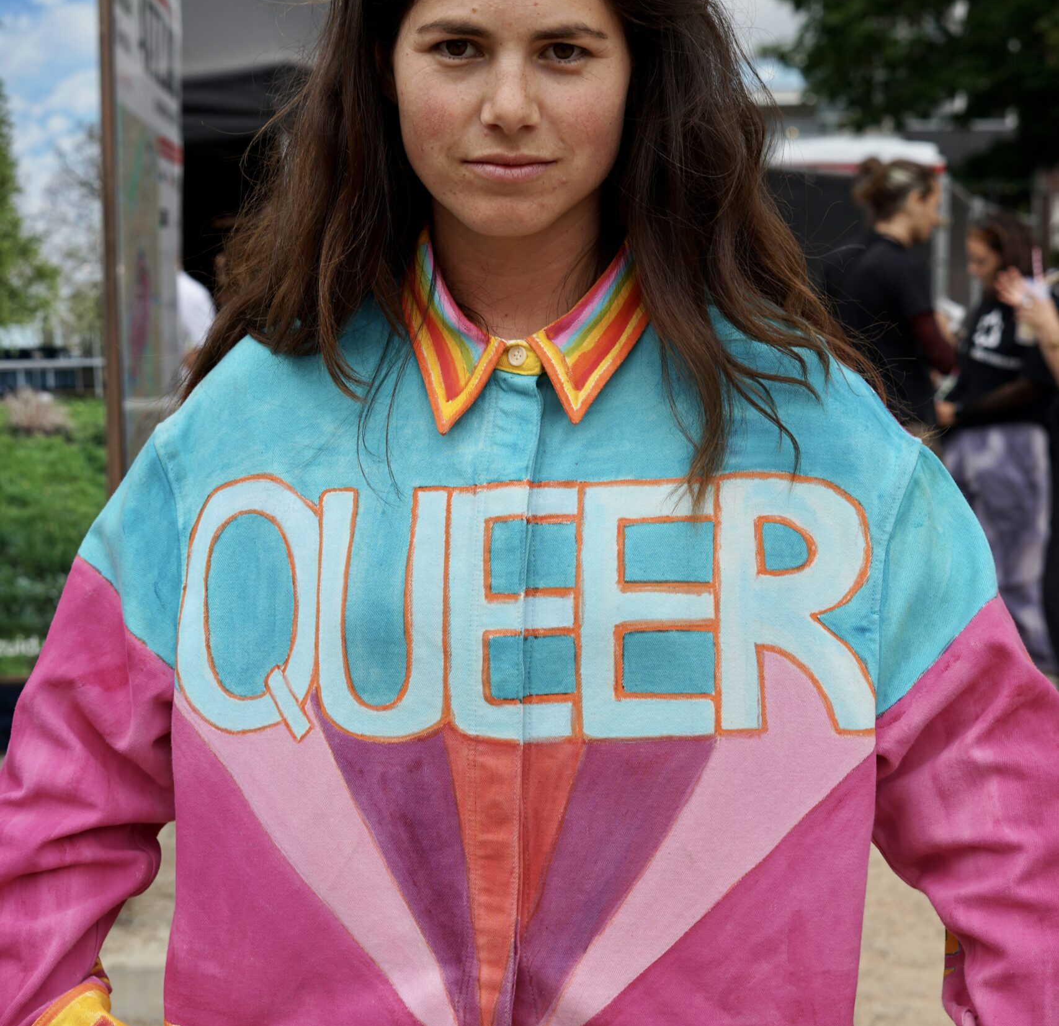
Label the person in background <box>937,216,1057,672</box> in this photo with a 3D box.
[{"bbox_3d":[1.556,-0.213,7.350,0.340,1.580,0.450,-5,8,-36],"label":"person in background"}]

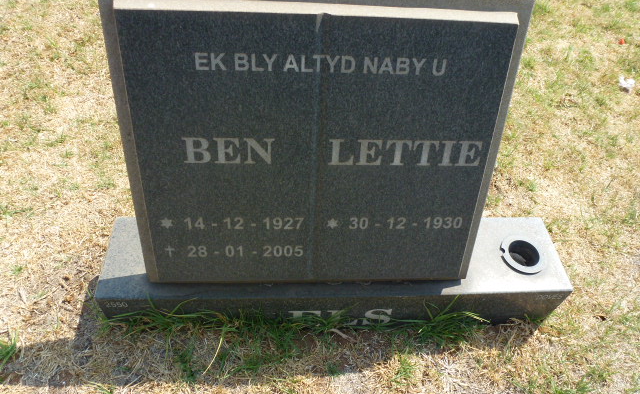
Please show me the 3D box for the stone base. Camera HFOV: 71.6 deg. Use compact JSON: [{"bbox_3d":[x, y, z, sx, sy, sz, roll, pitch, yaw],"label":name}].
[{"bbox_3d":[0.042,0.163,0.995,0.960,0.133,0.189,0,51,-5],"label":"stone base"}]

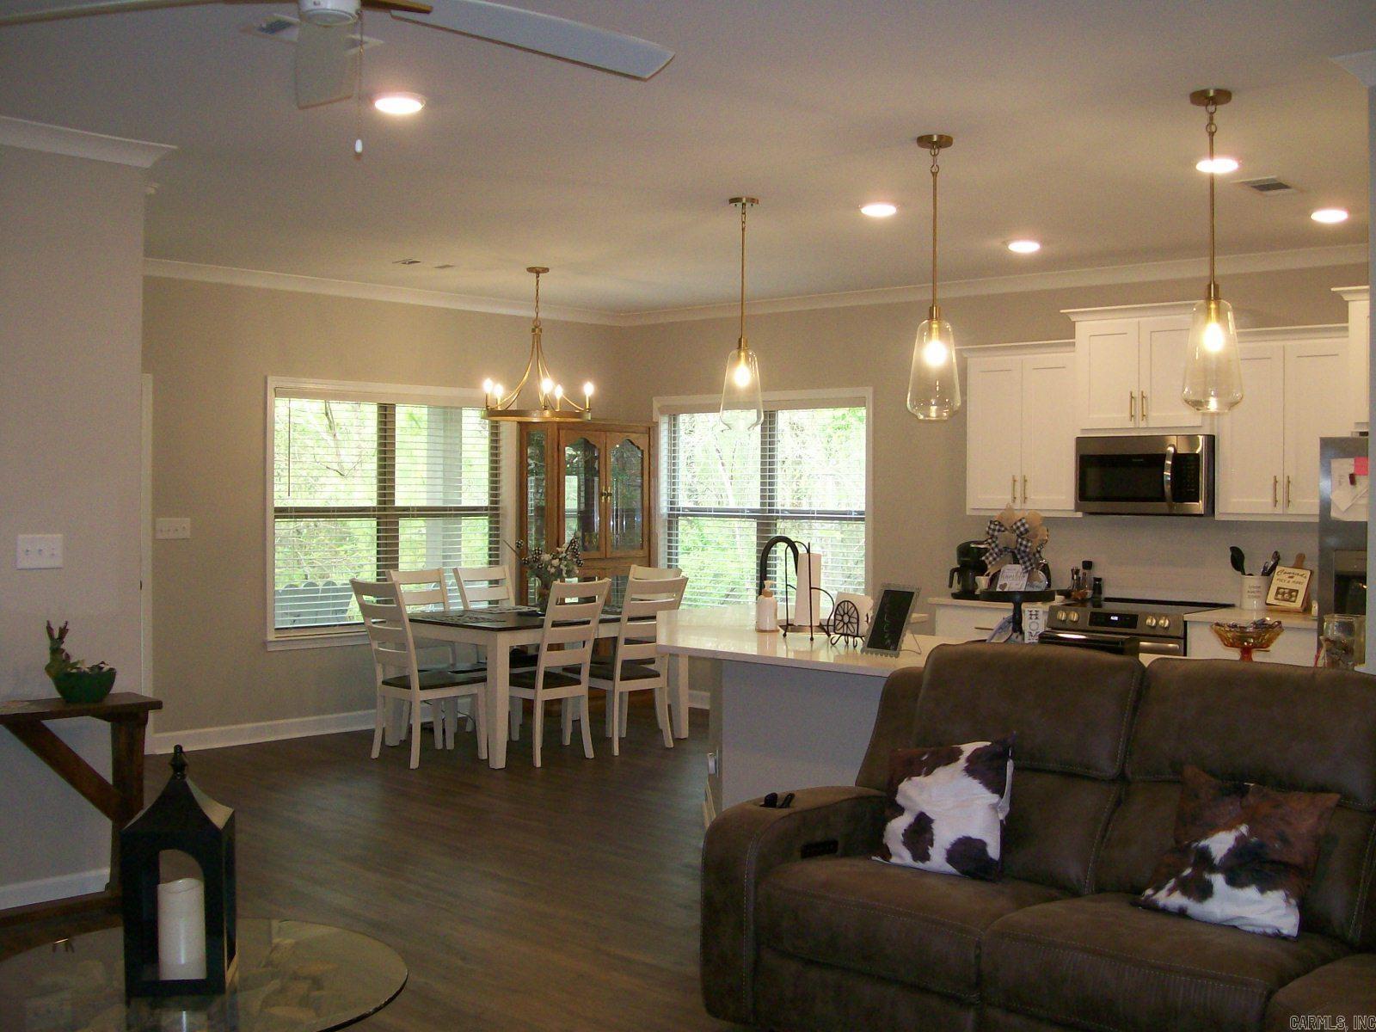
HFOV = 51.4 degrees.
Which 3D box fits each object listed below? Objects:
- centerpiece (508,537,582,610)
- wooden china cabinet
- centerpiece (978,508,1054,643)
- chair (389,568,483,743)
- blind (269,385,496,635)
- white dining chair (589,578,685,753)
[{"bbox_3d":[-0.841,0.358,8.450,0.380,0.450,0.420,1,1,43],"label":"centerpiece"},{"bbox_3d":[-0.696,0.331,9.737,0.440,1.950,0.900,1,1,43],"label":"wooden china cabinet"},{"bbox_3d":[1.171,0.247,5.120,0.290,0.520,0.280,1,1,18],"label":"centerpiece"},{"bbox_3d":[-1.430,0.827,8.430,0.460,1.000,0.560,-1,2,-45],"label":"chair"},{"bbox_3d":[-1.936,-0.040,9.353,1.666,1.500,0.056,0,1,-42],"label":"blind"},{"bbox_3d":[-0.387,0.883,8.679,0.593,1.035,0.466,1,1,41],"label":"white dining chair"}]

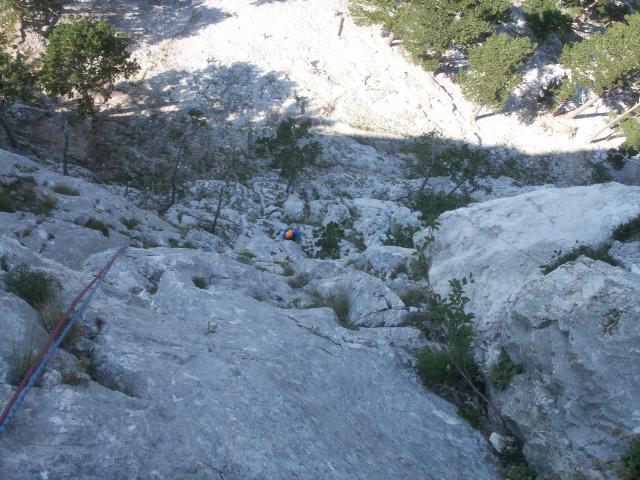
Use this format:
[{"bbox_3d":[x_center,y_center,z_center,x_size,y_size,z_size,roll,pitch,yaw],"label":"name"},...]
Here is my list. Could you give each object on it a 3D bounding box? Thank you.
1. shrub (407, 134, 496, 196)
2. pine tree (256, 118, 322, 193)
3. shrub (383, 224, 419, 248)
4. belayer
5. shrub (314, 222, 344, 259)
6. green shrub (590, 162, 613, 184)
[{"bbox_3d":[4.864,-2.777,25.500,3.200,2.400,2.300,5,56,-2],"label":"shrub"},{"bbox_3d":[-1.092,-3.026,24.500,2.300,2.800,2.200,5,56,-2],"label":"pine tree"},{"bbox_3d":[2.448,-0.106,20.800,1.050,0.850,0.900,5,56,-2],"label":"shrub"},{"bbox_3d":[-0.890,0.015,21.000,0.660,1.600,0.550,5,56,-2],"label":"belayer"},{"bbox_3d":[0.289,0.015,20.800,0.900,1.150,0.900,5,56,-2],"label":"shrub"},{"bbox_3d":[11.933,-2.819,29.000,0.950,0.950,0.900,5,56,-2],"label":"green shrub"}]

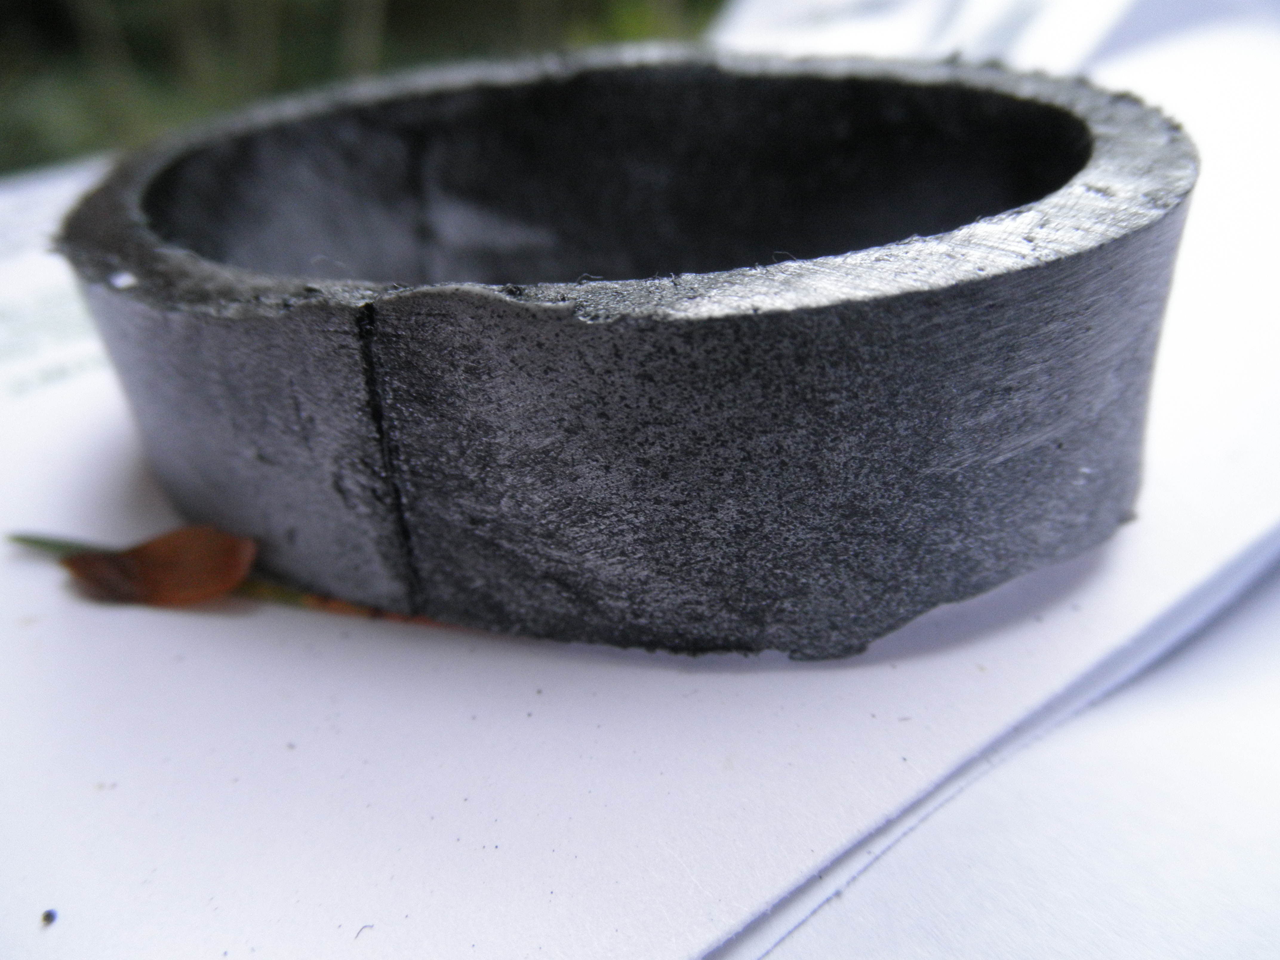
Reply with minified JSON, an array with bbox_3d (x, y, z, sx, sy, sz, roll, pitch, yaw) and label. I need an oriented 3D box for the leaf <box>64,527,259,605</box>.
[{"bbox_3d":[-0.027,0.005,0.058,0.010,0.003,0.004,2,28,-6],"label":"leaf"}]

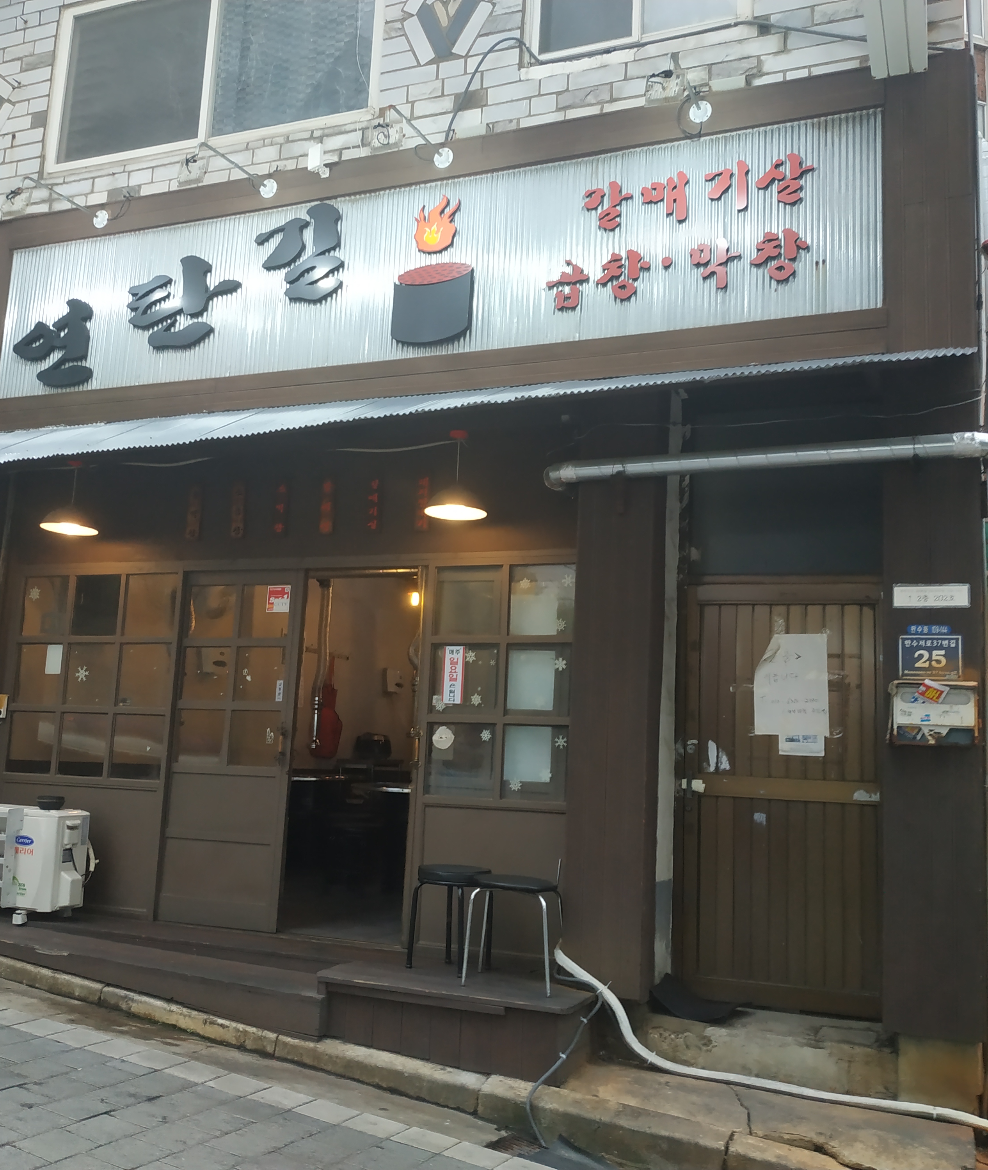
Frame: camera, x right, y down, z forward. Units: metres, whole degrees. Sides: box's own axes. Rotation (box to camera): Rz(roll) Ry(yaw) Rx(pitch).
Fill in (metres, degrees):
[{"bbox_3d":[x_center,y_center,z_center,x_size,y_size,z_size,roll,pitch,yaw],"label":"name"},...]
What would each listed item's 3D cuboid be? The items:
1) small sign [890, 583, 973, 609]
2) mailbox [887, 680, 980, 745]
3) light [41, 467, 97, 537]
[{"bbox_3d":[1.904,0.048,4.709,0.313,0.102,0.020,-1,-10,21],"label":"small sign"},{"bbox_3d":[1.860,0.549,4.589,0.340,0.260,0.110,-1,-10,21],"label":"mailbox"},{"bbox_3d":[-2.439,-0.505,6.262,0.312,0.370,0.312,-1,-10,21],"label":"light"}]

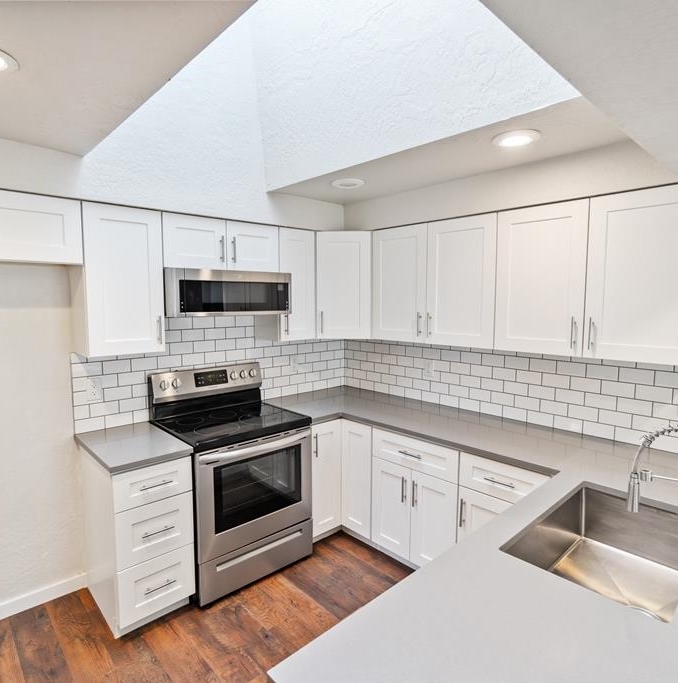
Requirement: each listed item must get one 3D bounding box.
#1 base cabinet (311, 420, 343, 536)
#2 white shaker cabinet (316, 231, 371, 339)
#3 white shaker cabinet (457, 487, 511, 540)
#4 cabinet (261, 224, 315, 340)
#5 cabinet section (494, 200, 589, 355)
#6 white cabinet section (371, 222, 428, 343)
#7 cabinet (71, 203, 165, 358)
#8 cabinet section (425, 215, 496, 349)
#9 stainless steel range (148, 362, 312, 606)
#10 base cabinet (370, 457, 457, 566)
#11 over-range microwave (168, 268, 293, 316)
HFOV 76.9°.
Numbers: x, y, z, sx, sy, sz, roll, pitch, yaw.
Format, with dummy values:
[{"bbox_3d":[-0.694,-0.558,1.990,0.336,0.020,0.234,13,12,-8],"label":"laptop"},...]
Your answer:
[{"bbox_3d":[-0.282,0.906,3.083,0.277,0.792,0.592,-5,7,-43],"label":"base cabinet"},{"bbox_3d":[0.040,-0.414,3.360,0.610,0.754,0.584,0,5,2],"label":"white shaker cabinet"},{"bbox_3d":[1.015,1.078,2.331,0.615,0.642,0.458,-5,8,-43],"label":"white shaker cabinet"},{"bbox_3d":[-0.392,-0.389,3.080,0.310,0.757,0.328,-5,7,-43],"label":"cabinet"},{"bbox_3d":[1.145,-0.325,2.318,0.328,0.756,0.457,-5,7,-43],"label":"cabinet section"},{"bbox_3d":[0.516,-0.388,2.988,0.328,0.756,0.465,-5,7,-43],"label":"white cabinet section"},{"bbox_3d":[-1.210,-0.321,2.327,0.384,0.757,0.328,-5,7,-43],"label":"cabinet"},{"bbox_3d":[0.832,-0.356,2.651,0.328,0.756,0.460,-5,7,-43],"label":"cabinet section"},{"bbox_3d":[-0.647,0.791,2.676,0.767,1.187,0.680,-5,8,-43],"label":"stainless steel range"},{"bbox_3d":[0.656,1.037,2.738,0.617,0.617,0.615,-5,7,-43],"label":"base cabinet"},{"bbox_3d":[-0.736,-0.294,2.663,0.761,0.258,0.455,-5,8,-43],"label":"over-range microwave"}]

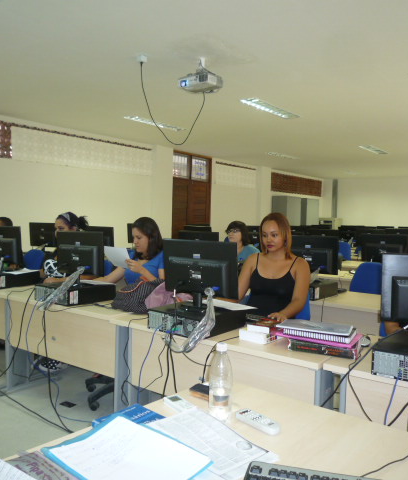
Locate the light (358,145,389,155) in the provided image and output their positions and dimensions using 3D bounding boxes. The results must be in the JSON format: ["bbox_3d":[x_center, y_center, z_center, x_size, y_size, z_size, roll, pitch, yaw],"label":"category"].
[{"bbox_3d":[3.407,-1.797,9.250,0.220,0.070,1.240,3,4,37],"label":"light"}]

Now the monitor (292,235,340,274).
[{"bbox_3d":[0.937,0.172,4.092,0.520,0.400,0.190,3,4,33],"label":"monitor"}]

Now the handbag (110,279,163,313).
[{"bbox_3d":[-0.384,0.331,2.825,0.320,0.190,0.200,3,3,30],"label":"handbag"}]

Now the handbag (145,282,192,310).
[{"bbox_3d":[-0.208,0.327,2.726,0.300,0.190,0.170,1,3,-14],"label":"handbag"}]

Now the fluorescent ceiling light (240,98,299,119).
[{"bbox_3d":[0.889,-1.694,5.967,0.220,0.070,1.240,3,4,37],"label":"fluorescent ceiling light"}]

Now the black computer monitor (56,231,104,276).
[{"bbox_3d":[-0.814,0.124,3.021,0.445,0.345,0.180,3,3,32],"label":"black computer monitor"}]

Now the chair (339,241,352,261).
[{"bbox_3d":[1.875,0.536,6.710,0.560,0.940,0.580,3,4,36],"label":"chair"}]

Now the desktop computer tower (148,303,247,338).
[{"bbox_3d":[-0.031,0.468,2.750,0.390,0.110,0.440,4,4,37],"label":"desktop computer tower"}]

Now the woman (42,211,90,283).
[{"bbox_3d":[-1.096,0.435,3.802,0.500,1.290,0.720,3,4,37],"label":"woman"}]

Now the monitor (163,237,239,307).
[{"bbox_3d":[-0.026,0.180,2.446,0.441,0.347,0.180,3,3,29],"label":"monitor"}]

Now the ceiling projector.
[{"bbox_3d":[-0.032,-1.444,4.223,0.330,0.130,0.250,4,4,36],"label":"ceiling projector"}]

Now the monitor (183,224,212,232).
[{"bbox_3d":[-0.066,0.007,5.744,0.441,0.347,0.180,3,4,36],"label":"monitor"}]

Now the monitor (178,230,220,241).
[{"bbox_3d":[-0.047,0.096,3.952,0.445,0.345,0.180,3,3,36],"label":"monitor"}]

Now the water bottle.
[{"bbox_3d":[0.049,0.403,1.318,0.068,0.220,0.068,1,3,0],"label":"water bottle"}]

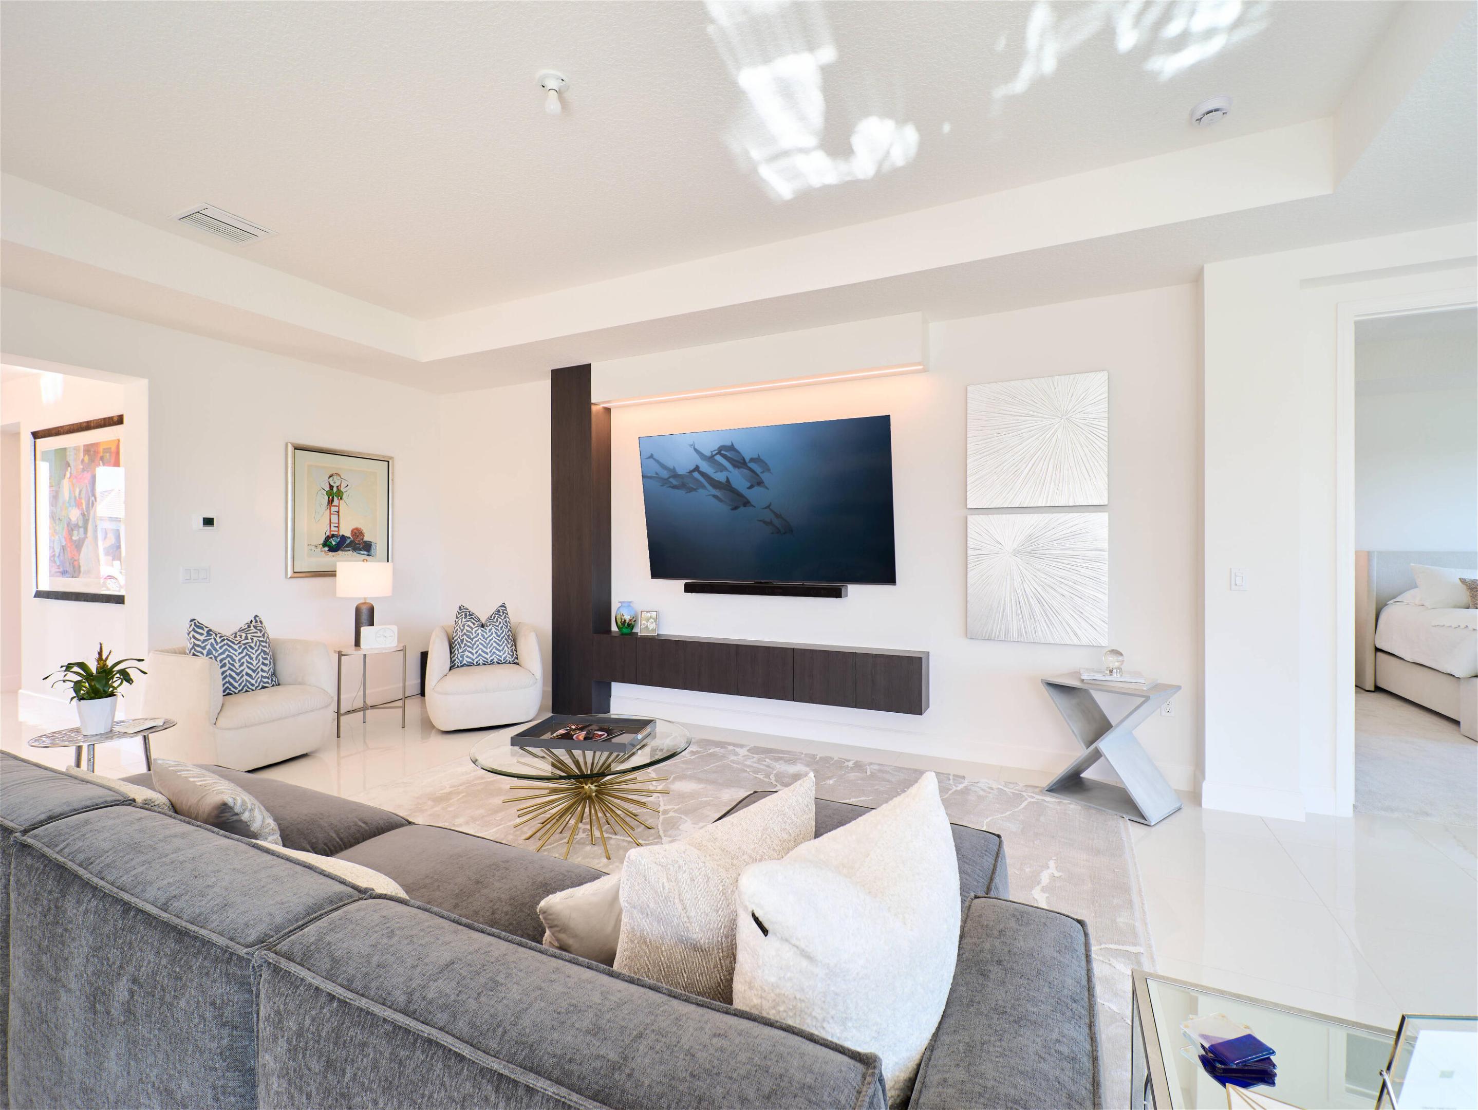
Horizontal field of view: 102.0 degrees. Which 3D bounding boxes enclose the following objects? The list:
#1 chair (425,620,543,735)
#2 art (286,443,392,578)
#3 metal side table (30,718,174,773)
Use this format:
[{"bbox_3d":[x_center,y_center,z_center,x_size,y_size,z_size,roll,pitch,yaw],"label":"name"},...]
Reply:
[{"bbox_3d":[-2.035,0.926,4.763,0.860,0.740,0.820,0,0,-28],"label":"chair"},{"bbox_3d":[-3.200,-0.335,4.850,0.040,1.015,0.800,0,0,31],"label":"art"},{"bbox_3d":[-2.755,1.032,2.608,0.450,0.540,0.450,0,0,24],"label":"metal side table"}]

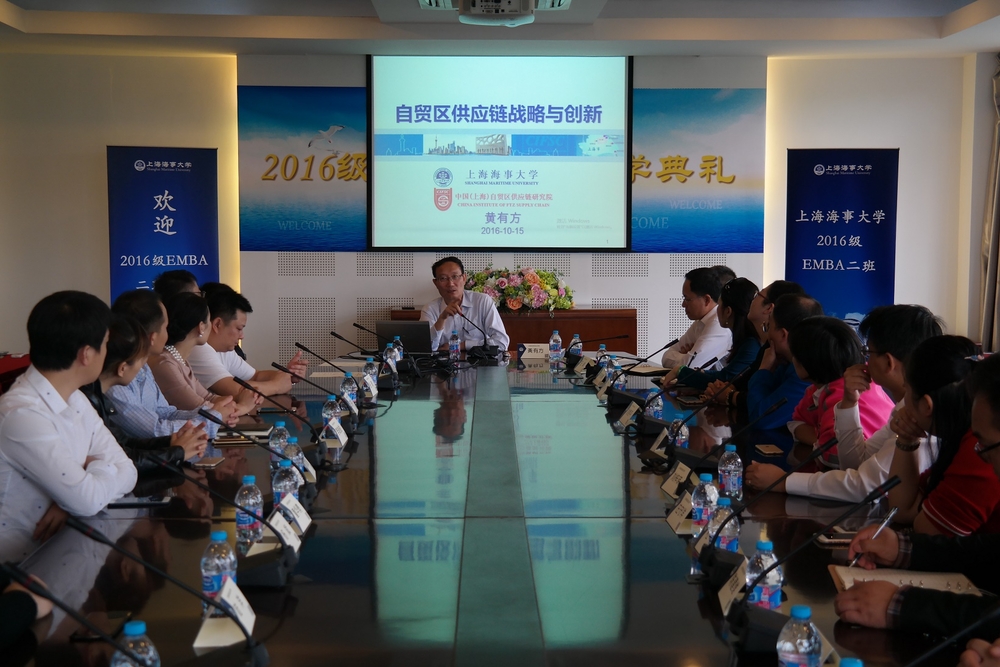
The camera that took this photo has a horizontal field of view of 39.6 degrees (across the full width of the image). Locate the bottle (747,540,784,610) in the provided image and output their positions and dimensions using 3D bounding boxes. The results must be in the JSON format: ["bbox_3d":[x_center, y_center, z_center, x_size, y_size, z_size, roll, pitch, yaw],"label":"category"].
[{"bbox_3d":[0.469,0.435,2.460,0.065,0.148,0.065,0,4,0],"label":"bottle"}]

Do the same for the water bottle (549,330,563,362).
[{"bbox_3d":[0.302,0.060,7.450,0.066,0.148,0.066,0,4,0],"label":"water bottle"}]

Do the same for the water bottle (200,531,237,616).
[{"bbox_3d":[-0.493,0.423,2.445,0.063,0.149,0.063,0,4,0],"label":"water bottle"}]

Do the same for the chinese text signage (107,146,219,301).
[{"bbox_3d":[-2.501,-0.364,10.348,0.800,2.030,0.150,-1,5,-12],"label":"chinese text signage"}]

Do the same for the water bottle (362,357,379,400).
[{"bbox_3d":[-0.552,0.180,5.930,0.066,0.148,0.066,0,4,0],"label":"water bottle"}]

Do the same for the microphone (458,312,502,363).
[{"bbox_3d":[-0.118,0.008,8.030,0.180,0.245,0.350,-2,4,-23],"label":"microphone"}]

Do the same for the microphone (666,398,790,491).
[{"bbox_3d":[0.604,0.291,3.614,0.295,0.247,0.120,0,4,0],"label":"microphone"}]

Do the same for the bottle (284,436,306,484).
[{"bbox_3d":[-0.553,0.352,3.722,0.063,0.149,0.063,0,4,0],"label":"bottle"}]

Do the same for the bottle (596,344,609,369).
[{"bbox_3d":[0.515,0.128,6.950,0.065,0.148,0.065,0,4,0],"label":"bottle"}]

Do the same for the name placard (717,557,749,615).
[{"bbox_3d":[0.470,0.475,2.623,0.098,0.077,0.168,0,4,4],"label":"name placard"}]

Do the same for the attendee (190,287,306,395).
[{"bbox_3d":[-1.088,0.426,5.800,0.660,1.210,0.520,0,4,3],"label":"attendee"}]

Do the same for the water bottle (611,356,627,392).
[{"bbox_3d":[0.494,0.207,5.762,0.063,0.149,0.063,0,4,0],"label":"water bottle"}]

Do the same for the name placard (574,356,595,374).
[{"bbox_3d":[0.428,0.150,6.767,0.098,0.077,0.168,-1,5,-8],"label":"name placard"}]

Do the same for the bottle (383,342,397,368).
[{"bbox_3d":[-0.533,0.126,6.732,0.063,0.149,0.063,0,4,0],"label":"bottle"}]

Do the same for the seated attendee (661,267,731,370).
[{"bbox_3d":[1.000,0.306,6.795,0.700,1.260,0.520,1,5,8],"label":"seated attendee"}]

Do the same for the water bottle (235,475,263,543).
[{"bbox_3d":[-0.563,0.390,3.120,0.065,0.148,0.065,0,4,0],"label":"water bottle"}]

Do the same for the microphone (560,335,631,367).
[{"bbox_3d":[0.483,0.090,6.930,0.320,0.165,0.120,0,4,0],"label":"microphone"}]

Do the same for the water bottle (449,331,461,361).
[{"bbox_3d":[-0.254,0.065,7.880,0.065,0.148,0.065,0,4,0],"label":"water bottle"}]

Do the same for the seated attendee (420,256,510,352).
[{"bbox_3d":[-0.212,0.205,8.300,0.560,1.310,0.720,0,4,7],"label":"seated attendee"}]

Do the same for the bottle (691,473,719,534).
[{"bbox_3d":[0.483,0.389,3.260,0.066,0.148,0.066,0,4,0],"label":"bottle"}]

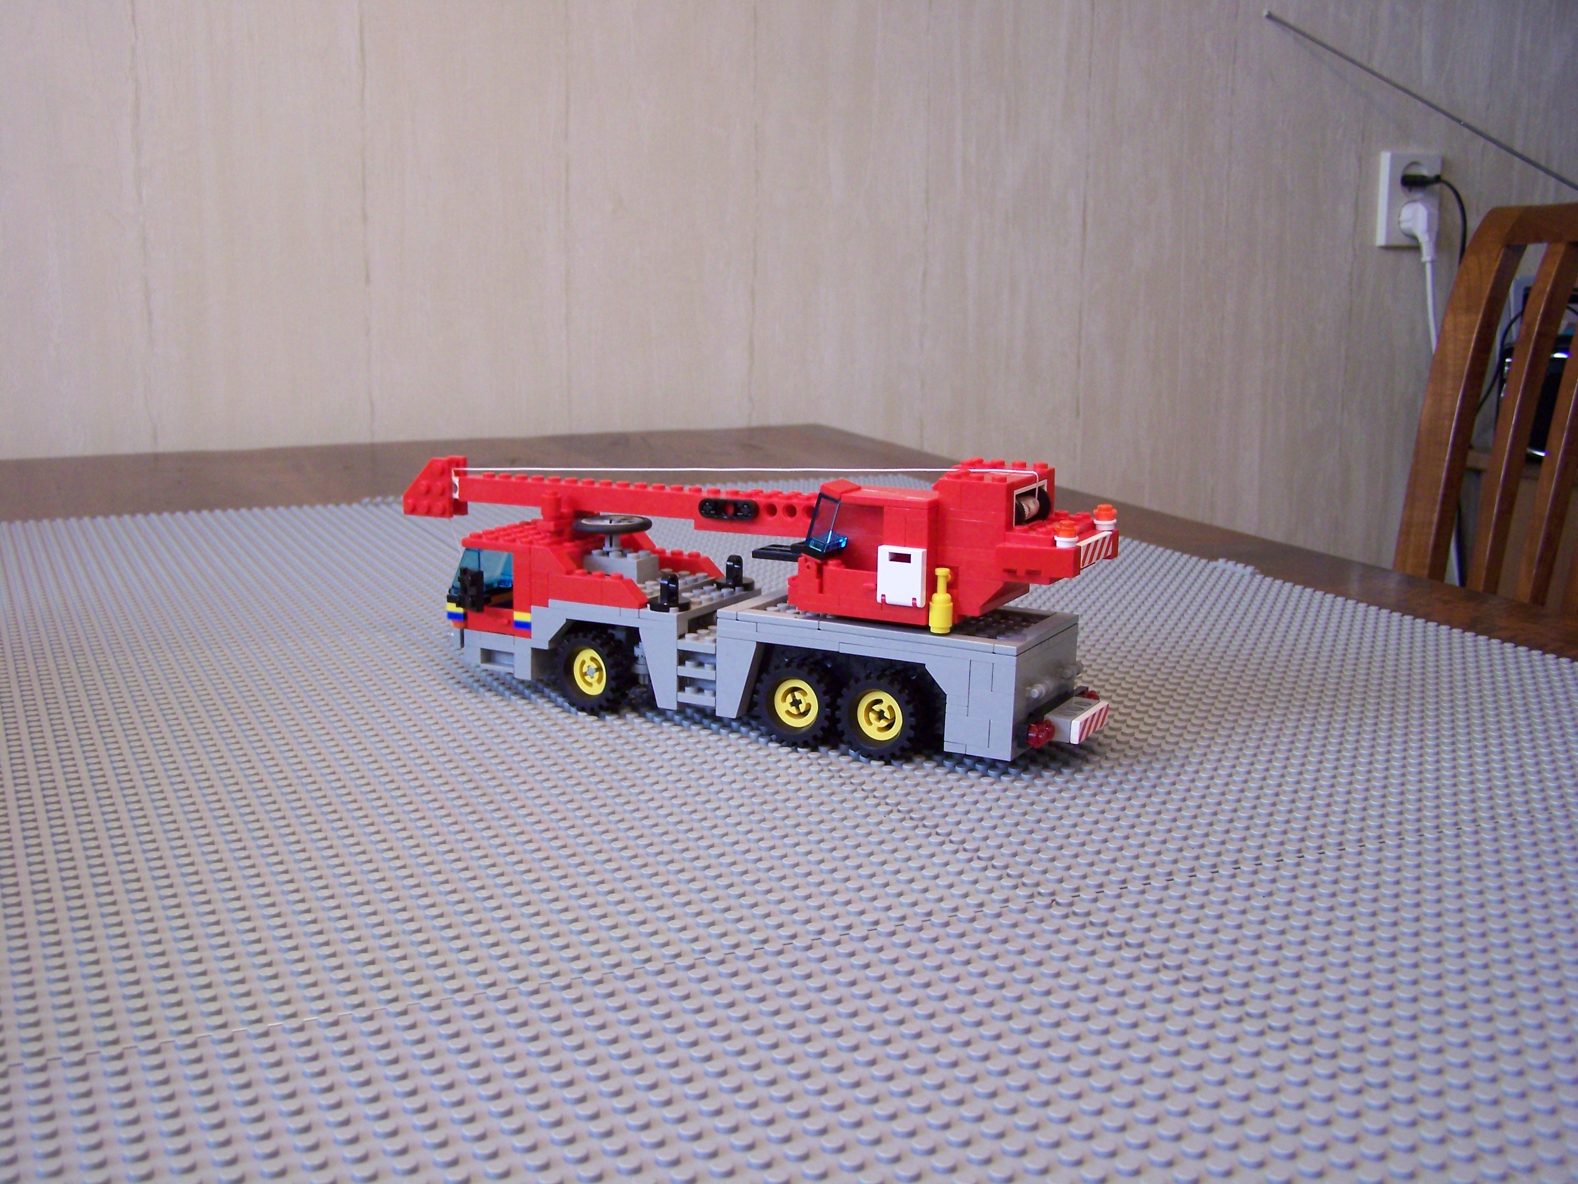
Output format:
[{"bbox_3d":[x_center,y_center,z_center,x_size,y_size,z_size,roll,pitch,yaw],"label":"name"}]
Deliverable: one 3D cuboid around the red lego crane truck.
[{"bbox_3d":[-0.025,-0.004,0.661,0.295,0.102,0.073,7,12,26],"label":"red lego crane truck"}]

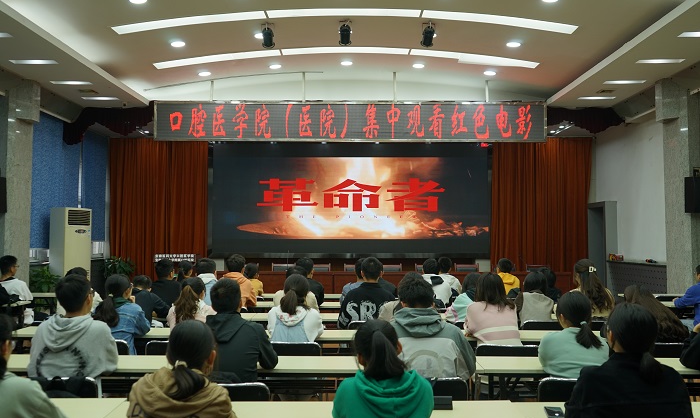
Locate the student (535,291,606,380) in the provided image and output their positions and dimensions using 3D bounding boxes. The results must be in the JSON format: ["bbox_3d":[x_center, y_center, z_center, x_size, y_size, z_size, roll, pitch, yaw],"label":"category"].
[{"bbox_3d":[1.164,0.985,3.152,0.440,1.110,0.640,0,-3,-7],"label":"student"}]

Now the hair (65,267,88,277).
[{"bbox_3d":[-2.329,0.579,5.131,0.190,0.190,0.210,0,-2,8],"label":"hair"}]

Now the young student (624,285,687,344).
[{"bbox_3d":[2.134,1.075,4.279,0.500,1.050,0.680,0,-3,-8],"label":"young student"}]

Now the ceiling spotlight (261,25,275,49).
[{"bbox_3d":[-1.120,-2.347,8.198,0.180,0.310,0.270,0,-2,5],"label":"ceiling spotlight"}]

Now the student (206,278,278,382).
[{"bbox_3d":[-0.608,1.029,3.286,0.470,1.280,0.720,0,-3,0],"label":"student"}]

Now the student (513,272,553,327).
[{"bbox_3d":[1.617,1.150,5.252,0.410,1.220,0.680,0,-3,0],"label":"student"}]

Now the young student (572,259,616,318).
[{"bbox_3d":[2.063,1.092,5.291,0.440,1.300,0.720,1,-2,-16],"label":"young student"}]

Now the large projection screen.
[{"bbox_3d":[0.010,-0.190,12.428,5.770,2.367,0.120,0,-3,0],"label":"large projection screen"}]

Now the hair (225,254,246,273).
[{"bbox_3d":[-1.177,0.566,6.220,0.190,0.200,0.210,0,-3,0],"label":"hair"}]

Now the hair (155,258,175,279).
[{"bbox_3d":[-1.905,0.609,6.176,0.185,0.200,0.200,0,-3,6],"label":"hair"}]

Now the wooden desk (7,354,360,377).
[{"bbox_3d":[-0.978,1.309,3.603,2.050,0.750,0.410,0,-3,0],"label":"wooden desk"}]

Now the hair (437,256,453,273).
[{"bbox_3d":[1.112,0.653,7.075,0.180,0.177,0.190,0,-3,8],"label":"hair"}]

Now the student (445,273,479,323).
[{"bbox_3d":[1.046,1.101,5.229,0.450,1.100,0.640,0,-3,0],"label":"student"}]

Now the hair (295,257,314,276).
[{"bbox_3d":[-0.465,0.595,6.232,0.180,0.190,0.200,0,-2,12],"label":"hair"}]

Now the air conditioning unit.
[{"bbox_3d":[-4.569,0.888,9.867,0.350,1.820,0.520,-1,-3,26],"label":"air conditioning unit"}]

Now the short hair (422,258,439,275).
[{"bbox_3d":[0.835,0.600,6.231,0.170,0.180,0.200,0,-2,0],"label":"short hair"}]

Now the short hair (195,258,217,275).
[{"bbox_3d":[-1.482,0.588,6.177,0.200,0.160,0.200,0,-3,0],"label":"short hair"}]

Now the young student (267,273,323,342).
[{"bbox_3d":[-0.391,1.089,4.321,0.440,1.250,0.700,0,-2,2],"label":"young student"}]

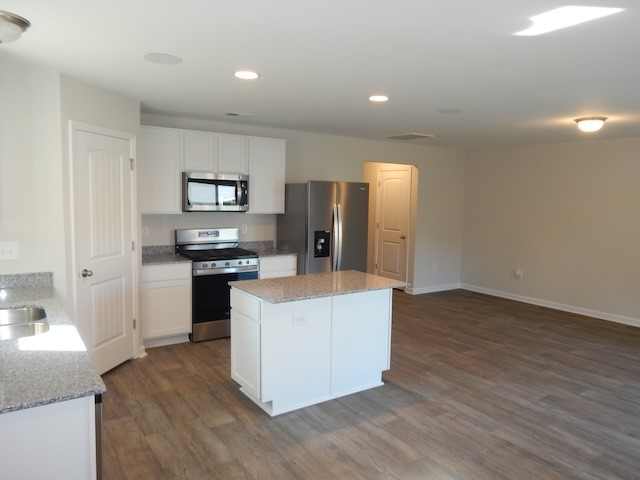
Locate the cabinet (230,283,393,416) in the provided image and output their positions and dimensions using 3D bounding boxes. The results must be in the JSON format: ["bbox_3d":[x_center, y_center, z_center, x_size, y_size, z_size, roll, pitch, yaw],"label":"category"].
[{"bbox_3d":[-0.048,0.793,3.807,1.223,0.872,0.539,-2,6,-34],"label":"cabinet"}]

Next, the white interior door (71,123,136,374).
[{"bbox_3d":[-1.848,0.110,4.025,0.060,2.117,0.840,2,5,12],"label":"white interior door"}]

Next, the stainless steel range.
[{"bbox_3d":[-1.172,0.483,5.291,0.766,1.170,0.668,-2,6,-34],"label":"stainless steel range"}]

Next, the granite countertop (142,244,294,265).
[{"bbox_3d":[-1.174,0.131,5.302,1.787,0.124,0.627,-2,6,-34],"label":"granite countertop"}]

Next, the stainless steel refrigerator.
[{"bbox_3d":[0.033,0.146,5.982,0.907,1.763,0.784,-2,6,-34],"label":"stainless steel refrigerator"}]

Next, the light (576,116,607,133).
[{"bbox_3d":[2.805,-1.186,4.792,0.300,0.138,0.300,-2,6,-34],"label":"light"}]

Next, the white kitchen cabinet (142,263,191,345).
[{"bbox_3d":[-1.721,0.649,4.988,0.494,0.872,0.621,-2,6,-34],"label":"white kitchen cabinet"}]

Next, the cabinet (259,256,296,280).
[{"bbox_3d":[-0.673,0.605,5.698,0.507,0.872,0.621,-2,6,-34],"label":"cabinet"}]

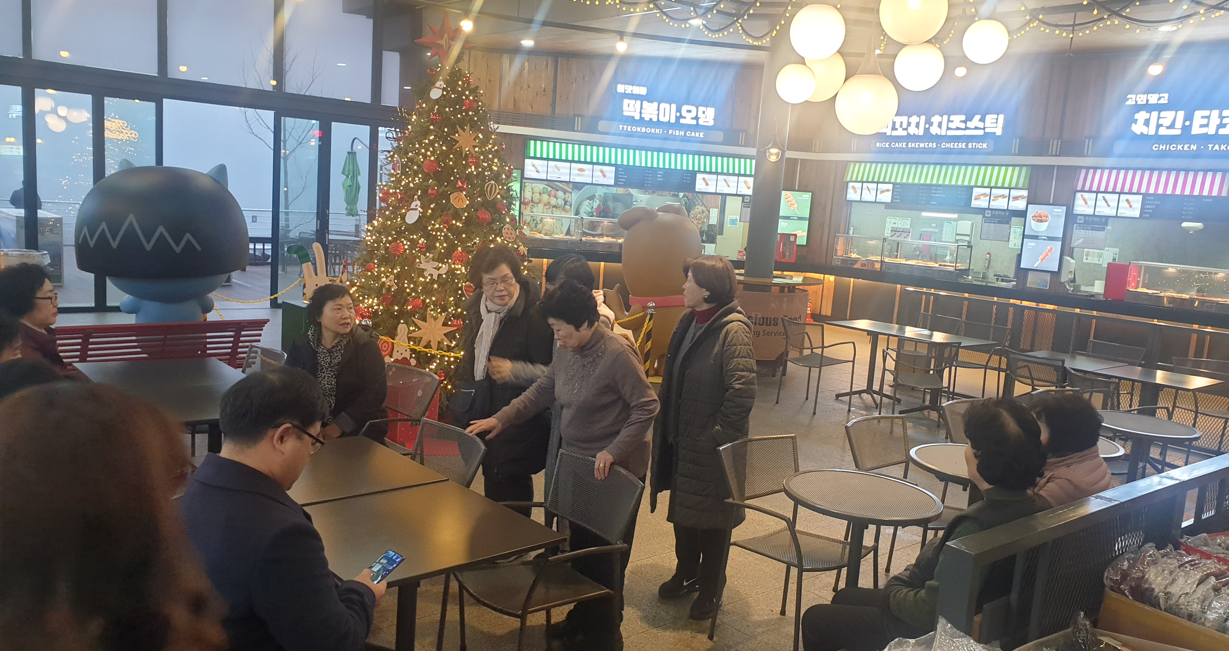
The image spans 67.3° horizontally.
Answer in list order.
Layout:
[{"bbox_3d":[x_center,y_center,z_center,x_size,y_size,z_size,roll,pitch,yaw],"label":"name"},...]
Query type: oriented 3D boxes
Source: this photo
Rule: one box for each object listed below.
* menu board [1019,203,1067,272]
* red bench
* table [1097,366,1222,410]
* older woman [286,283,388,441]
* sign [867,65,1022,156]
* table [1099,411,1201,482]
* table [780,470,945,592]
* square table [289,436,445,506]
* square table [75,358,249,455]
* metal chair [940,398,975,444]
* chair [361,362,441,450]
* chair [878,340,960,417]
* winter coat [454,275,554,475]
[{"bbox_3d":[6.065,-1.228,13.049,0.530,0.940,0.080,11,10,41],"label":"menu board"},{"bbox_3d":[-3.303,0.327,6.643,1.382,0.790,0.680,-3,10,-42],"label":"red bench"},{"bbox_3d":[4.108,0.746,7.058,0.710,0.730,0.710,-3,10,-41],"label":"table"},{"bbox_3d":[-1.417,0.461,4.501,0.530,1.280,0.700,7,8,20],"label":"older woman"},{"bbox_3d":[4.875,-3.184,13.819,2.250,1.200,0.130,11,10,41],"label":"sign"},{"bbox_3d":[3.139,0.944,5.591,0.635,0.712,0.635,4,8,0],"label":"table"},{"bbox_3d":[0.982,1.037,3.809,0.635,0.712,0.635,4,8,0],"label":"table"},{"bbox_3d":[-1.141,0.898,3.509,0.705,0.730,0.690,-3,11,-42],"label":"square table"},{"bbox_3d":[-2.181,0.663,4.653,0.700,0.730,1.400,-3,10,-40],"label":"square table"},{"bbox_3d":[2.091,0.864,5.034,0.550,0.835,0.560,-3,10,-40],"label":"metal chair"},{"bbox_3d":[-1.238,0.648,4.724,0.570,0.820,0.560,-3,10,-42],"label":"chair"},{"bbox_3d":[2.592,0.487,7.835,0.560,0.820,0.570,5,8,6],"label":"chair"},{"bbox_3d":[-0.493,0.234,4.178,0.500,0.890,0.350,5,8,3],"label":"winter coat"}]

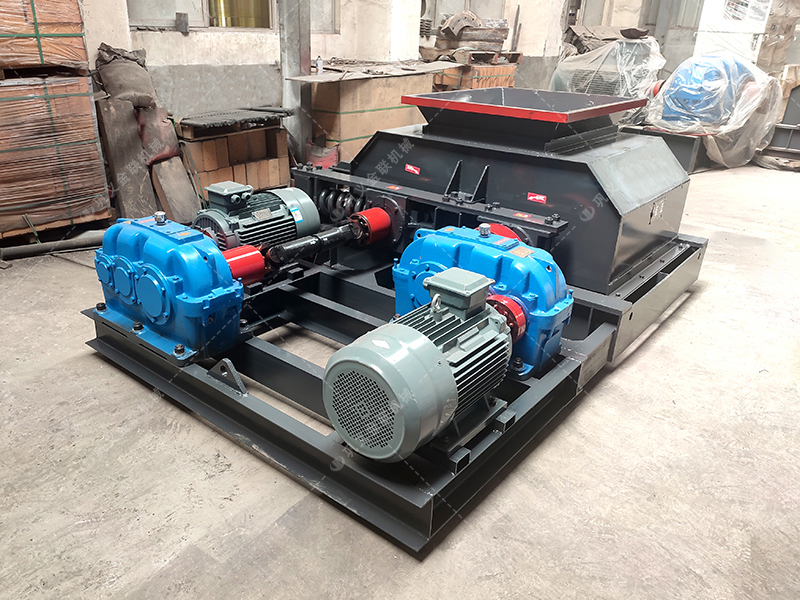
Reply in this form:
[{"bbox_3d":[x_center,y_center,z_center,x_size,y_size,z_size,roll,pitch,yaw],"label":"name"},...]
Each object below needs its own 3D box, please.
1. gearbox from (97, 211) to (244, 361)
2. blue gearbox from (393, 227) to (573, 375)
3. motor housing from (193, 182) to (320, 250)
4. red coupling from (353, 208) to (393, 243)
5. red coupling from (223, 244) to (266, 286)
[{"bbox_3d":[-0.985,-0.126,2.456,0.702,0.470,0.392,19,29,35],"label":"gearbox"},{"bbox_3d":[0.337,-0.075,2.453,0.711,0.470,0.398,19,29,35],"label":"blue gearbox"},{"bbox_3d":[-0.754,-0.397,3.015,0.364,0.442,0.582,19,29,35],"label":"motor housing"},{"bbox_3d":[-0.163,-0.406,3.194,0.190,0.190,0.168,19,29,35],"label":"red coupling"},{"bbox_3d":[-0.715,-0.133,2.509,0.186,0.186,0.185,19,29,35],"label":"red coupling"}]

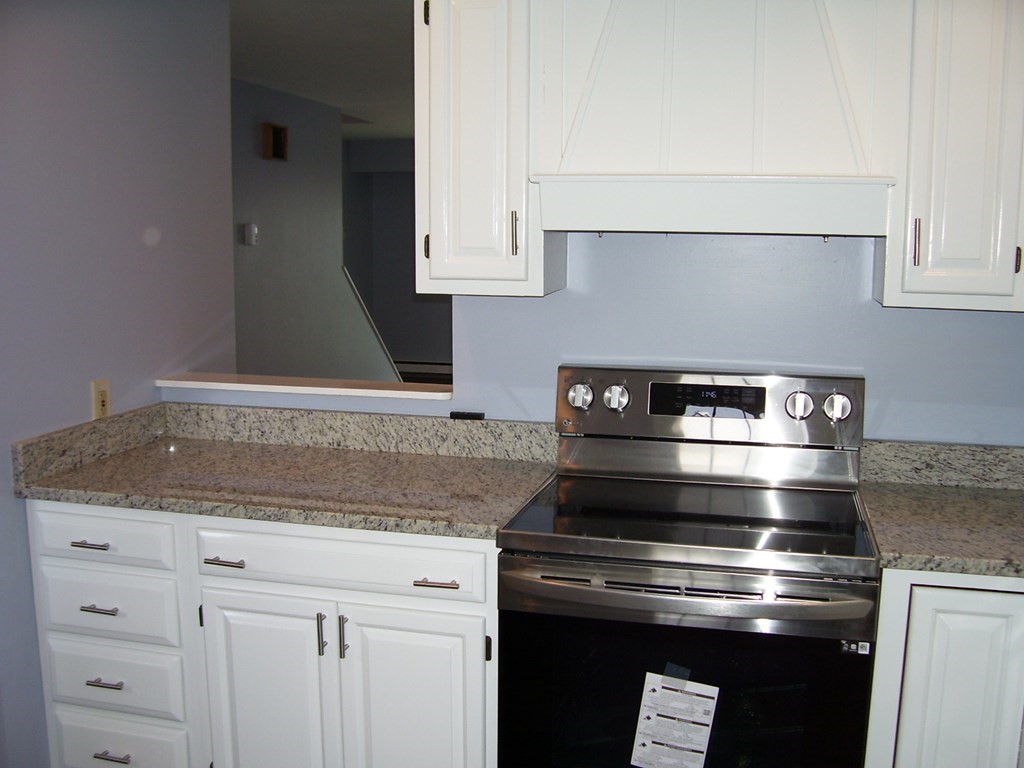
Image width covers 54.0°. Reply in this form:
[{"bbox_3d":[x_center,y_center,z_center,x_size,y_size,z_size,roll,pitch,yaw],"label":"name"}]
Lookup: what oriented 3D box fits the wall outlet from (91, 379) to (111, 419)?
[{"bbox_3d":[-1.090,0.050,2.671,0.008,0.115,0.076,2,9,15],"label":"wall outlet"}]

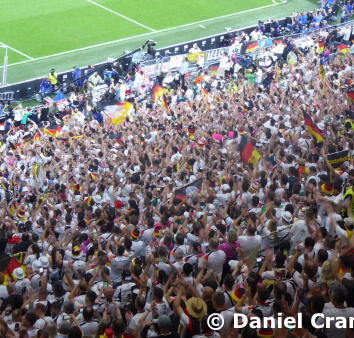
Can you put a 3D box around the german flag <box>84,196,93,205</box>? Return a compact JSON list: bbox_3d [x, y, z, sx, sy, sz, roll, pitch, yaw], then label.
[{"bbox_3d":[-2.740,0.975,46.314,0.270,0.260,0.100,10,24,0],"label":"german flag"}]

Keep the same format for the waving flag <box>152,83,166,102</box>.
[{"bbox_3d":[-0.825,-3.606,70.500,0.660,0.900,0.300,10,24,0],"label":"waving flag"}]

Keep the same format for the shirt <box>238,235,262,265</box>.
[{"bbox_3d":[1.533,1.658,31.201,0.510,0.700,0.300,6,25,-9],"label":"shirt"}]

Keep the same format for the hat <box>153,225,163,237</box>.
[{"bbox_3d":[-0.463,1.471,35.500,0.250,0.180,0.250,-11,32,-39],"label":"hat"}]

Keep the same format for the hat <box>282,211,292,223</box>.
[{"bbox_3d":[2.389,1.027,32.336,0.260,0.160,0.260,15,28,-19],"label":"hat"}]

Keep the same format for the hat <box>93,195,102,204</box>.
[{"bbox_3d":[-2.470,0.948,46.470,0.270,0.140,0.290,8,24,-4],"label":"hat"}]

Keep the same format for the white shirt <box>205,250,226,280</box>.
[{"bbox_3d":[0.795,2.019,31.300,0.500,0.700,0.280,-8,30,-34],"label":"white shirt"}]

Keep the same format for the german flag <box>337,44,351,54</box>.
[{"bbox_3d":[8.849,-6.351,79.500,0.740,0.500,0.250,10,24,0],"label":"german flag"}]

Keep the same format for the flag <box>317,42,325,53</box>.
[{"bbox_3d":[8.234,-7.000,85.828,0.480,0.600,0.200,12,24,4],"label":"flag"}]

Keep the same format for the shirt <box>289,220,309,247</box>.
[{"bbox_3d":[2.587,1.383,31.586,0.480,0.700,0.300,8,24,-4],"label":"shirt"}]

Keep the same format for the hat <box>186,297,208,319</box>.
[{"bbox_3d":[0.323,2.243,24.132,0.350,0.140,0.360,-2,50,-9],"label":"hat"}]

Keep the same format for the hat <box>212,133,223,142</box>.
[{"bbox_3d":[1.435,-1.116,53.000,0.300,0.180,0.320,5,25,-12],"label":"hat"}]

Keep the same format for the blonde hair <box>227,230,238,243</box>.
[{"bbox_3d":[1.139,1.373,30.427,0.200,0.260,0.230,5,25,-11],"label":"blonde hair"}]

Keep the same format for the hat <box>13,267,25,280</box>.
[{"bbox_3d":[-3.451,2.279,32.626,0.260,0.160,0.260,12,28,-23],"label":"hat"}]

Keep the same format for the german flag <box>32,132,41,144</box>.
[{"bbox_3d":[-5.871,-1.274,62.500,0.360,0.480,0.150,10,24,0],"label":"german flag"}]

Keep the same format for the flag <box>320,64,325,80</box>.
[{"bbox_3d":[6.984,-4.632,71.797,0.270,0.800,0.150,10,24,0],"label":"flag"}]

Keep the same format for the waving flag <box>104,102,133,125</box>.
[{"bbox_3d":[-2.562,-2.430,65.500,1.350,1.000,0.400,7,25,-7],"label":"waving flag"}]

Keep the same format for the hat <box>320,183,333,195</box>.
[{"bbox_3d":[3.398,0.443,34.000,0.280,0.170,0.280,8,25,-4],"label":"hat"}]

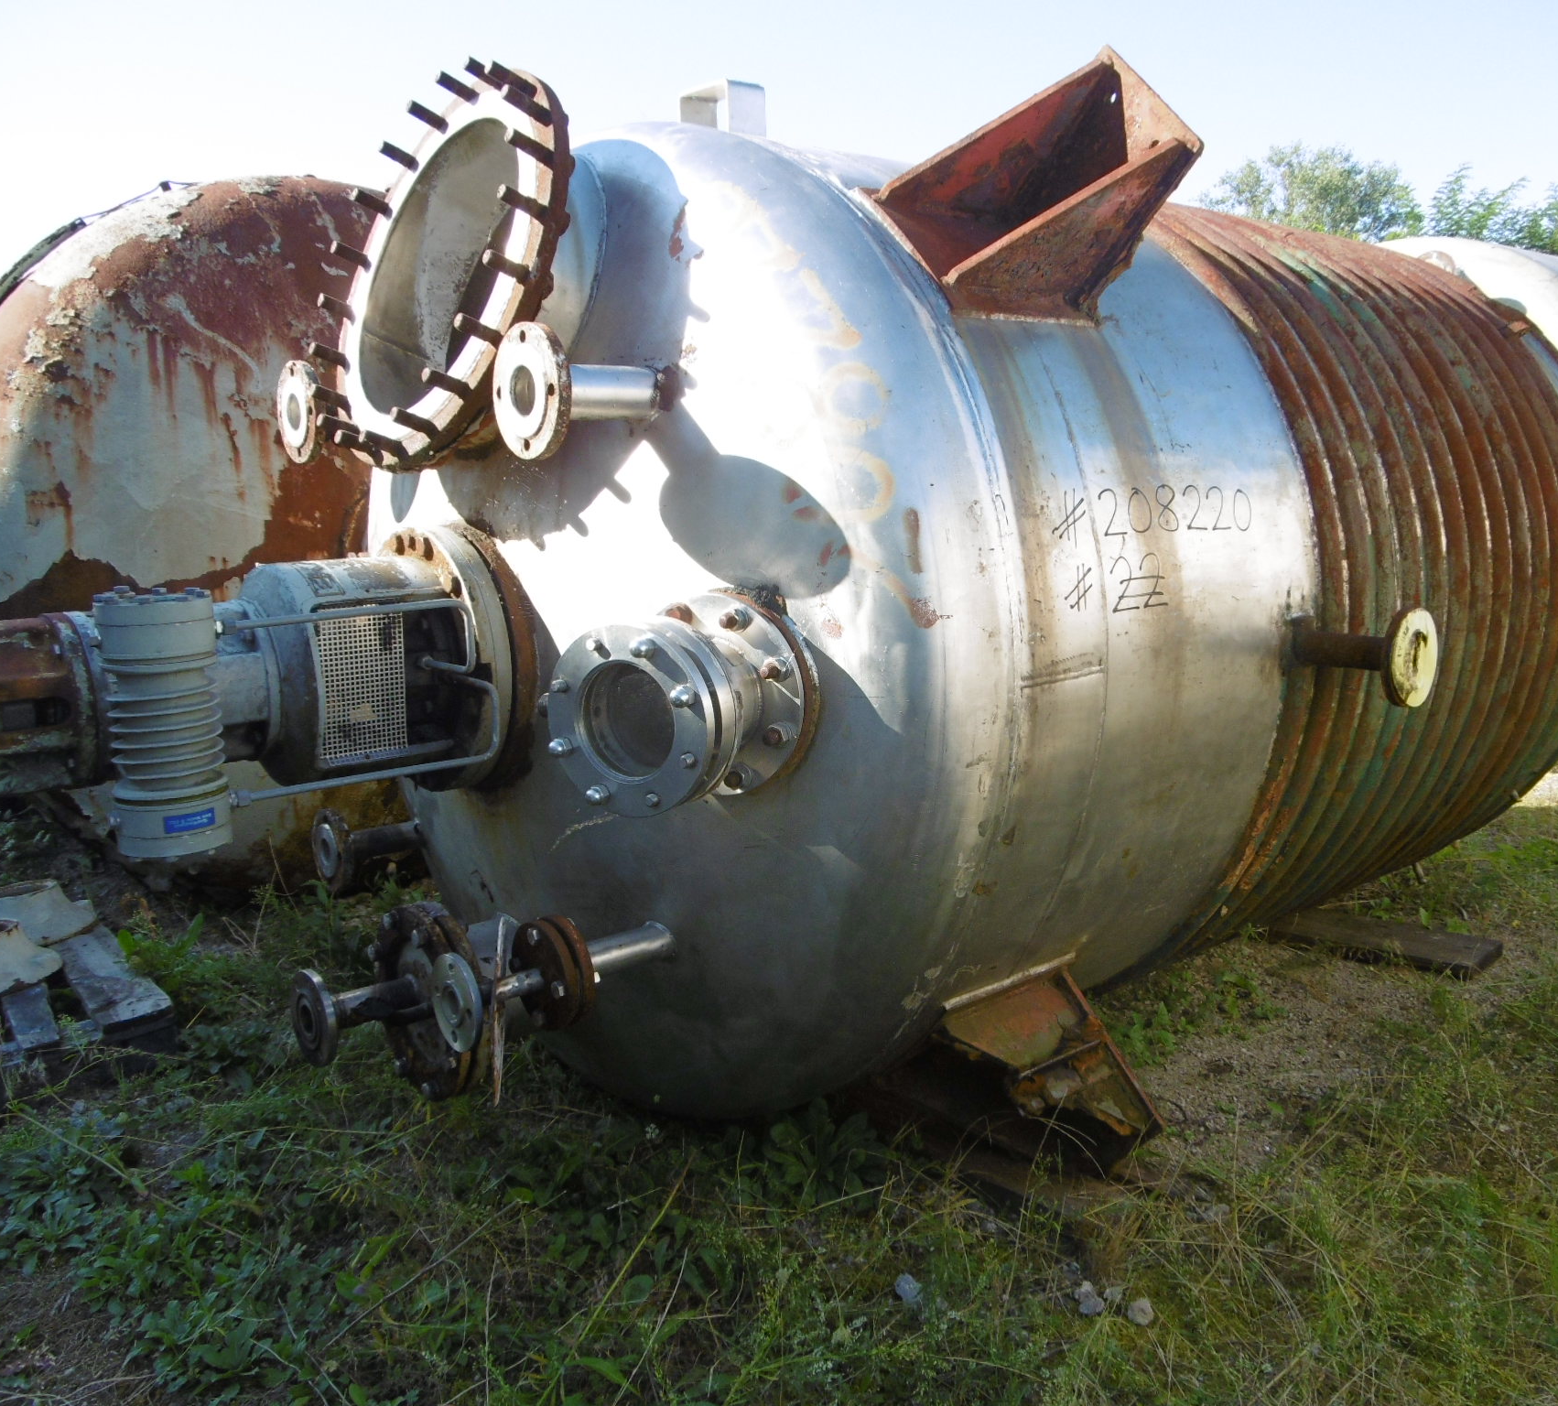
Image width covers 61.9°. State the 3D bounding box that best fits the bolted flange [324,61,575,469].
[{"bbox_3d":[-0.569,-0.712,2.105,0.122,0.670,0.670,18,-3,-42],"label":"bolted flange"}]

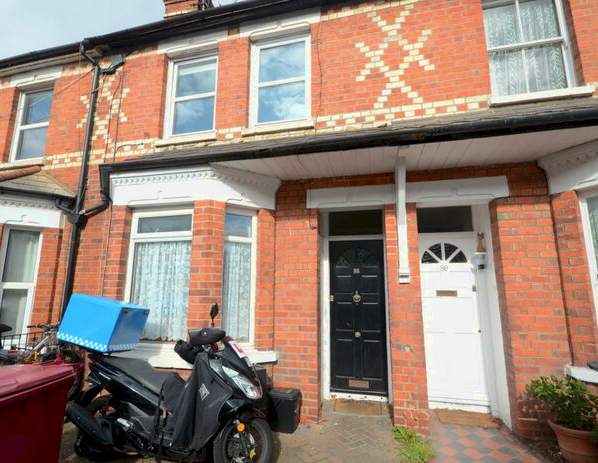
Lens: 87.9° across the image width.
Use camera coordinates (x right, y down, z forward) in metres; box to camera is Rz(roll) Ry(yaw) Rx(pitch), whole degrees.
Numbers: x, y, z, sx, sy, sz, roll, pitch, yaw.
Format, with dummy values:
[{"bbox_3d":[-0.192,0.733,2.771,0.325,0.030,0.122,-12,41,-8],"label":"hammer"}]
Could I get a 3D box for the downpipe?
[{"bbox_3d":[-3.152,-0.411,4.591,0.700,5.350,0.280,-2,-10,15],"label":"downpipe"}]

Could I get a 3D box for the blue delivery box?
[{"bbox_3d":[-1.780,0.844,2.860,0.547,0.376,0.375,8,-15,15],"label":"blue delivery box"}]

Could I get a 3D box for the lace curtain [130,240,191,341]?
[{"bbox_3d":[-1.607,0.657,3.626,0.860,1.150,0.070,-2,-9,15],"label":"lace curtain"}]

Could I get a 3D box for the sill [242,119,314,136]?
[{"bbox_3d":[-0.264,-1.380,4.176,1.015,0.120,0.160,-2,-10,15],"label":"sill"}]

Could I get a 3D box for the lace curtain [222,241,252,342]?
[{"bbox_3d":[-0.767,0.731,3.768,0.400,1.200,0.050,6,-11,-31],"label":"lace curtain"}]

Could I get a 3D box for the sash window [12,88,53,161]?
[{"bbox_3d":[-4.652,-1.896,5.522,0.942,1.310,0.090,-2,-9,15],"label":"sash window"}]

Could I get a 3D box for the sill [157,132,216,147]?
[{"bbox_3d":[-1.617,-1.316,4.498,0.980,0.120,0.150,-2,-9,15],"label":"sill"}]

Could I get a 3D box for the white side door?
[{"bbox_3d":[1.851,1.042,3.825,0.730,1.990,0.060,-2,-10,15],"label":"white side door"}]

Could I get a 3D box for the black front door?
[{"bbox_3d":[0.772,1.100,4.110,0.725,1.970,0.060,-2,-10,15],"label":"black front door"}]

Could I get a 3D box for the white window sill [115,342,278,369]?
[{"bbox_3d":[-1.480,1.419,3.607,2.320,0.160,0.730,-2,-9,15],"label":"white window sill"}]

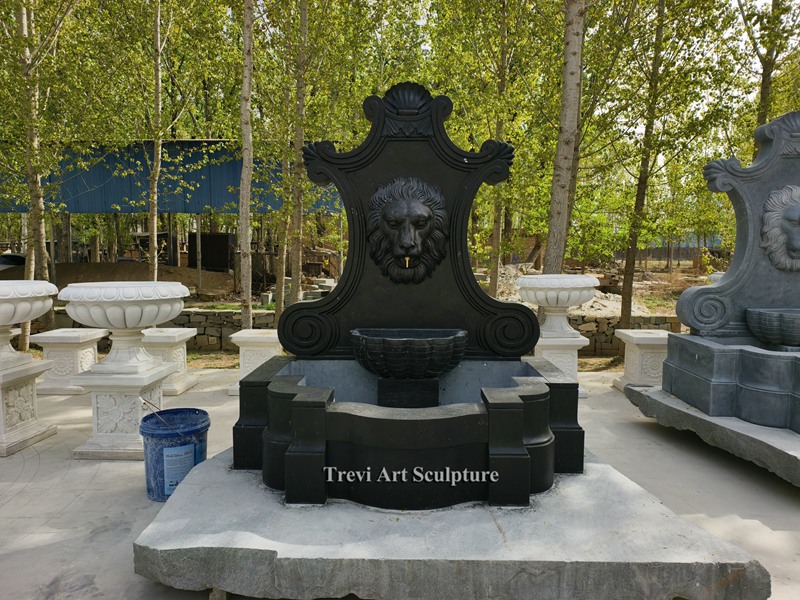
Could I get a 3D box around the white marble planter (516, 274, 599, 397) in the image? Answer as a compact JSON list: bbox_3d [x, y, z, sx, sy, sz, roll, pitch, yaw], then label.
[{"bbox_3d":[1.309,0.291,4.499,0.692,1.003,0.692,0,5,-3],"label":"white marble planter"}]

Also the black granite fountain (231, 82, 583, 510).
[{"bbox_3d":[0.047,-0.190,2.766,1.775,2.106,1.134,0,5,1],"label":"black granite fountain"}]

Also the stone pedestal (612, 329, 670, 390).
[{"bbox_3d":[2.112,0.543,4.485,0.436,0.499,0.436,0,5,3],"label":"stone pedestal"}]

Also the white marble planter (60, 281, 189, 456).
[{"bbox_3d":[-1.670,0.412,3.262,0.692,1.003,0.692,0,5,2],"label":"white marble planter"}]

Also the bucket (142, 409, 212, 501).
[{"bbox_3d":[-1.127,0.779,2.697,0.326,0.371,0.326,0,5,0],"label":"bucket"}]

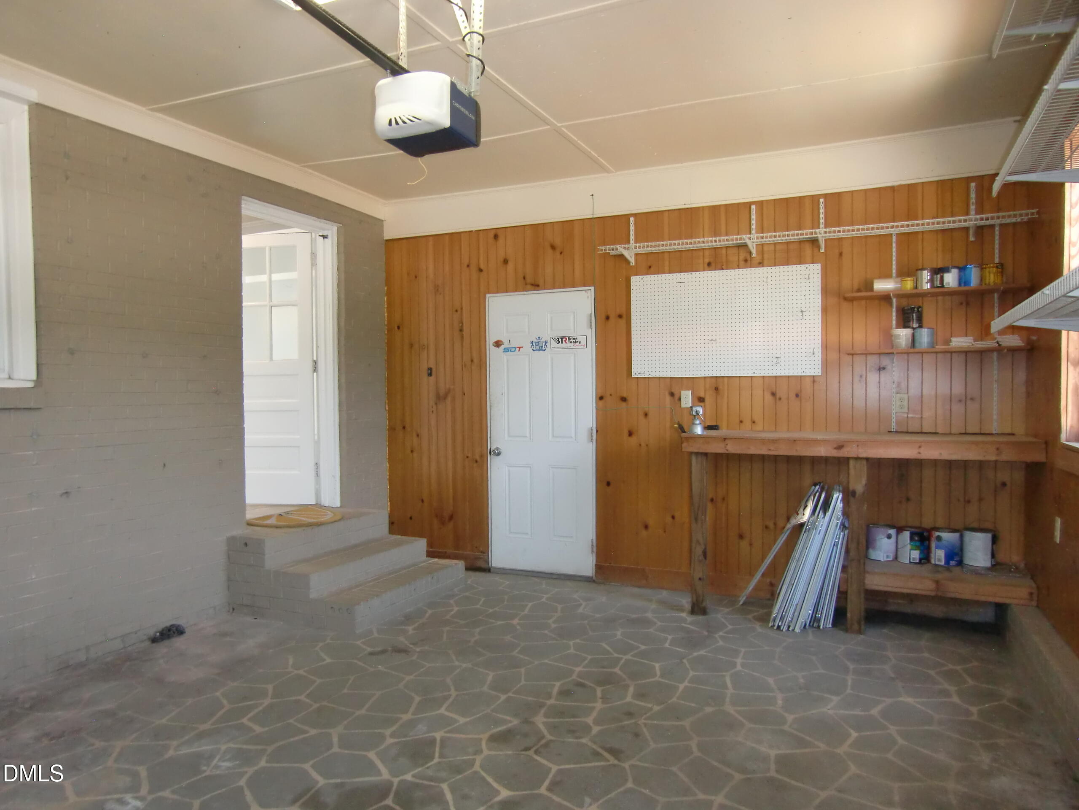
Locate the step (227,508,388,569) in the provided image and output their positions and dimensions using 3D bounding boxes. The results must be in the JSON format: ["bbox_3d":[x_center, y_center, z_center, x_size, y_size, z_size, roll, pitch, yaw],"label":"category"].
[{"bbox_3d":[-1.507,0.873,5.031,0.305,0.181,1.202,0,1,25],"label":"step"}]

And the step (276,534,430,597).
[{"bbox_3d":[-1.215,1.034,4.900,0.335,0.140,1.202,0,1,25],"label":"step"}]

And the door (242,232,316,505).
[{"bbox_3d":[-2.083,-0.261,5.575,0.840,2.000,0.045,0,1,4],"label":"door"}]

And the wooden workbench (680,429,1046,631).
[{"bbox_3d":[1.802,0.717,4.354,1.827,1.087,0.542,0,1,25],"label":"wooden workbench"}]

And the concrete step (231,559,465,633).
[{"bbox_3d":[-1.207,1.185,4.899,0.961,0.162,1.202,0,1,25],"label":"concrete step"}]

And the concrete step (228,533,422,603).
[{"bbox_3d":[-1.354,1.034,4.964,0.640,0.140,1.202,0,1,25],"label":"concrete step"}]

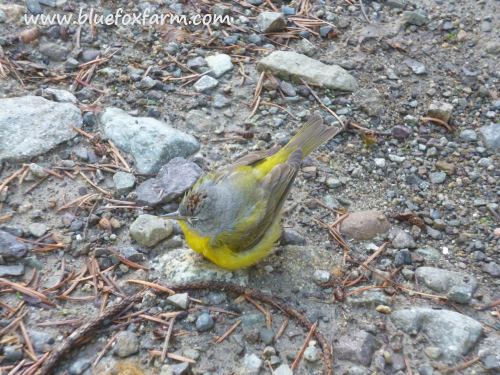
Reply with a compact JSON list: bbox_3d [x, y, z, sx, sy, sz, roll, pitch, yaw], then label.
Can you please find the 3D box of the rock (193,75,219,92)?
[{"bbox_3d":[-0.027,-0.064,0.610,0.015,0.006,0.010,-26,51,-24],"label":"rock"}]

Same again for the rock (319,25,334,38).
[{"bbox_3d":[0.049,-0.100,0.635,0.010,0.008,0.010,0,45,0],"label":"rock"}]

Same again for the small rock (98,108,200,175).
[{"bbox_3d":[-0.057,-0.026,0.566,0.056,0.017,0.033,17,48,17],"label":"small rock"}]

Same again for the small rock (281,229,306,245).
[{"bbox_3d":[0.022,0.026,0.521,0.014,0.006,0.009,0,45,0],"label":"small rock"}]

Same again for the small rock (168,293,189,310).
[{"bbox_3d":[-0.036,0.057,0.499,0.011,0.006,0.007,0,44,0],"label":"small rock"}]

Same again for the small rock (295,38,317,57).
[{"bbox_3d":[0.038,-0.092,0.657,0.012,0.008,0.013,-14,47,-14],"label":"small rock"}]

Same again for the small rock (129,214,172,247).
[{"bbox_3d":[-0.053,0.023,0.537,0.023,0.015,0.018,0,45,0],"label":"small rock"}]

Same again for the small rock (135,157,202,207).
[{"bbox_3d":[-0.045,-0.003,0.557,0.042,0.013,0.022,-30,52,-28],"label":"small rock"}]

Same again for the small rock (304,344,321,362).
[{"bbox_3d":[0.029,0.078,0.469,0.008,0.006,0.008,0,45,0],"label":"small rock"}]

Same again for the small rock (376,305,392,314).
[{"bbox_3d":[0.067,0.061,0.496,0.007,0.004,0.004,0,44,0],"label":"small rock"}]

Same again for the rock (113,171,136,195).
[{"bbox_3d":[-0.068,-0.003,0.536,0.013,0.011,0.015,0,45,0],"label":"rock"}]

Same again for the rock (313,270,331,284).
[{"bbox_3d":[0.035,0.044,0.493,0.009,0.006,0.008,0,45,0],"label":"rock"}]

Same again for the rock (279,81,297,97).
[{"bbox_3d":[0.024,-0.062,0.628,0.008,0.006,0.013,-26,51,-24],"label":"rock"}]

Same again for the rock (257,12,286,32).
[{"bbox_3d":[0.014,-0.106,0.639,0.019,0.011,0.015,0,45,0],"label":"rock"}]

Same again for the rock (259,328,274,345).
[{"bbox_3d":[0.008,0.071,0.476,0.008,0.005,0.008,0,45,0],"label":"rock"}]

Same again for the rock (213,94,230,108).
[{"bbox_3d":[-0.018,-0.053,0.613,0.010,0.006,0.009,0,44,0],"label":"rock"}]

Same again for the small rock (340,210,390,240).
[{"bbox_3d":[0.063,0.021,0.542,0.027,0.012,0.019,0,45,0],"label":"small rock"}]

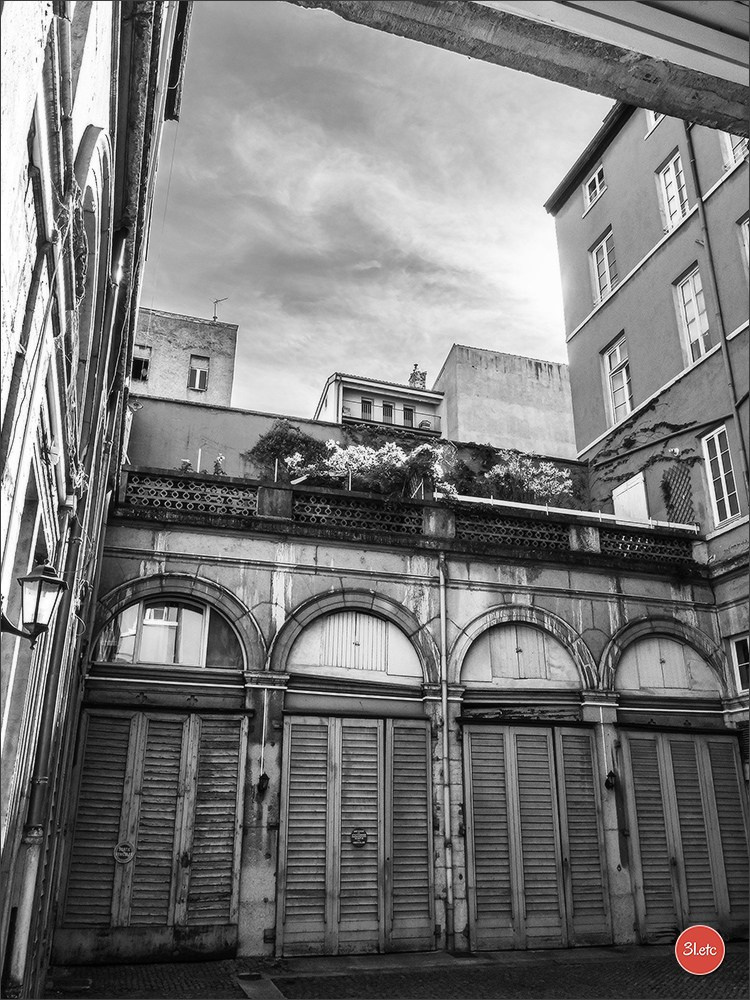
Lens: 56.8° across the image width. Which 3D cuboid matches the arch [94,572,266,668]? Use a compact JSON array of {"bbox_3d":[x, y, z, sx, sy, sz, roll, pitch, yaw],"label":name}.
[{"bbox_3d":[-2.461,1.565,9.108,2.187,1.186,0.280,7,-22,-14],"label":"arch"}]

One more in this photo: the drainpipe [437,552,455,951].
[{"bbox_3d":[0.967,3.166,9.405,0.110,5.075,0.130,7,-22,-14],"label":"drainpipe"}]

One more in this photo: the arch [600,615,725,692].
[{"bbox_3d":[4.461,2.383,10.800,2.259,1.165,0.280,7,-22,-14],"label":"arch"}]

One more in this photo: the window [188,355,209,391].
[{"bbox_3d":[-7.897,-5.699,30.974,0.802,1.845,0.250,7,-22,-14],"label":"window"}]

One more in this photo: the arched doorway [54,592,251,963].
[{"bbox_3d":[-2.540,3.178,8.530,1.988,4.257,0.350,7,-22,-14],"label":"arched doorway"}]

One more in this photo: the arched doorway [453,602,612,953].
[{"bbox_3d":[2.222,3.736,9.696,2.052,4.280,0.350,7,-22,-14],"label":"arched doorway"}]

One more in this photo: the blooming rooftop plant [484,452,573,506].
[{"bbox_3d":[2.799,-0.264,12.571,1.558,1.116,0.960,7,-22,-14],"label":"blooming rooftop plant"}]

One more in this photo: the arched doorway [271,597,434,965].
[{"bbox_3d":[-0.185,3.446,9.109,2.046,4.285,0.350,7,-22,-14],"label":"arched doorway"}]

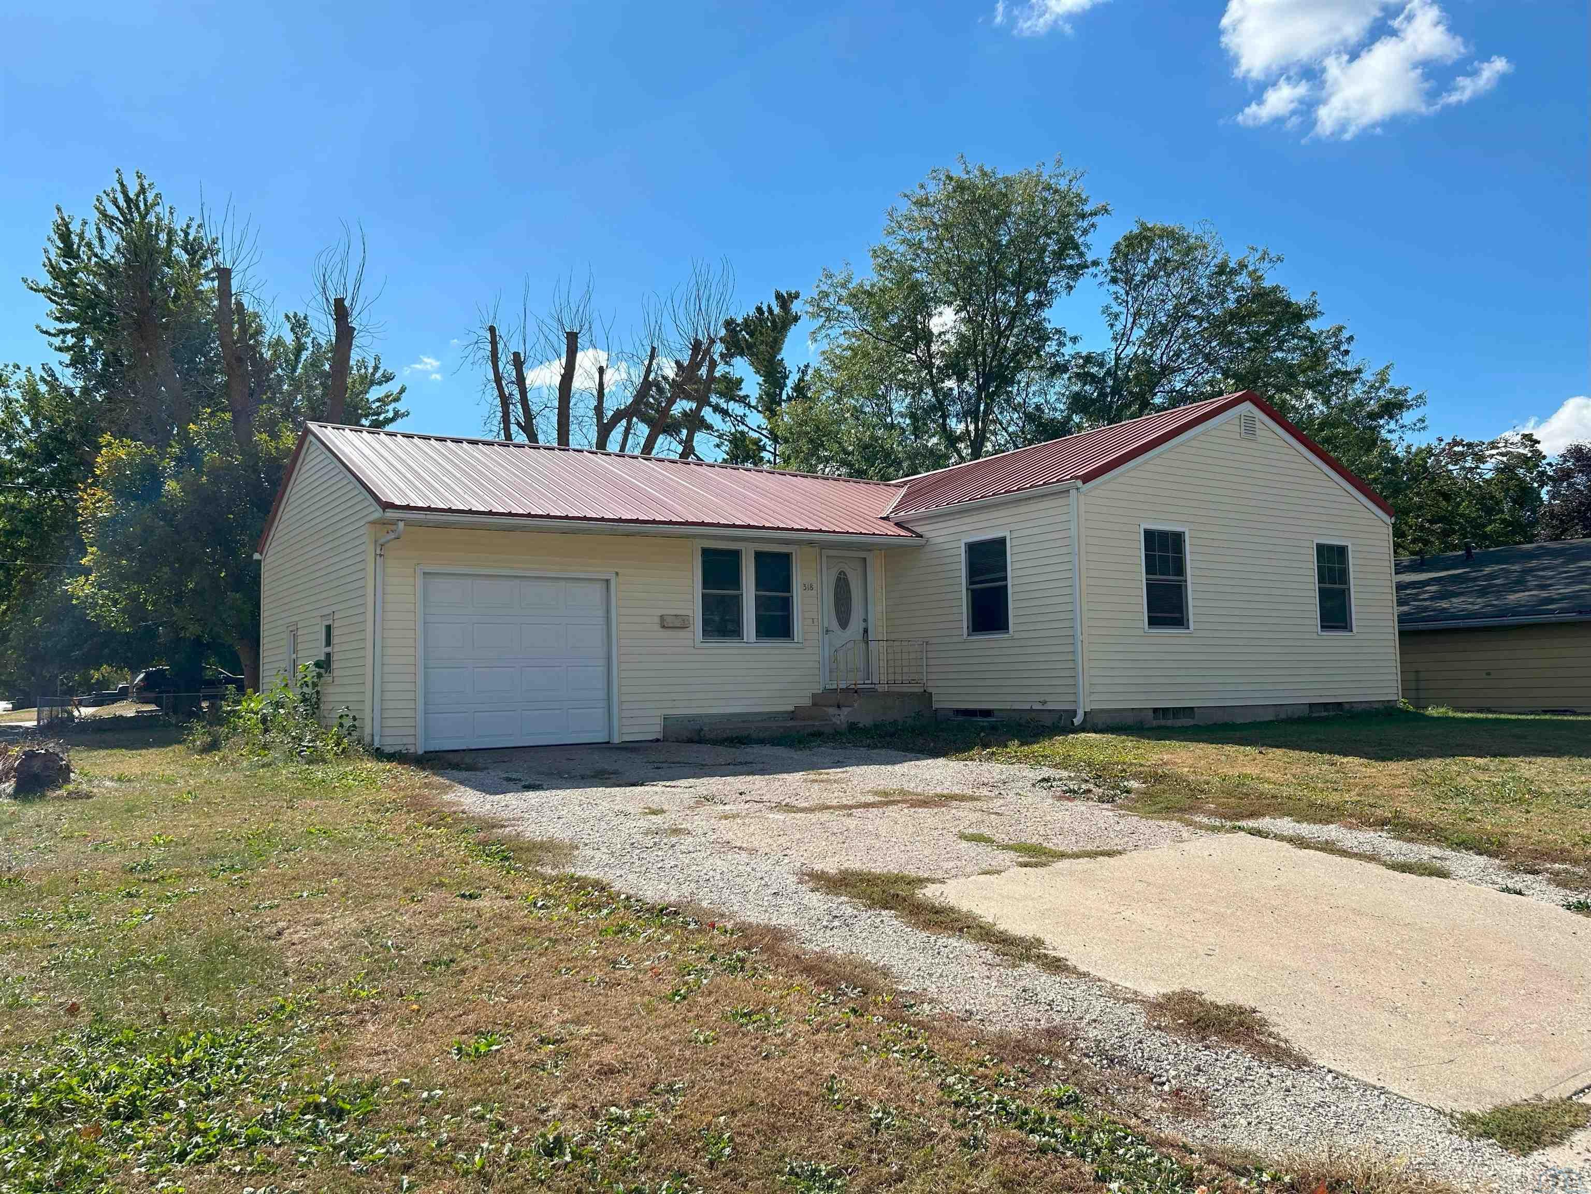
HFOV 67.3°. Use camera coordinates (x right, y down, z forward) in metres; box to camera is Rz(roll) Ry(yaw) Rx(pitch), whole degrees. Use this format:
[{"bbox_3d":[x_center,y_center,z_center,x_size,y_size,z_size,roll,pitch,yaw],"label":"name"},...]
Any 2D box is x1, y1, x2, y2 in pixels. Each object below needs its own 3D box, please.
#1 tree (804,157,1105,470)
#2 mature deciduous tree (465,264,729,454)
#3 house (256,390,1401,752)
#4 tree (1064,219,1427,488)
[{"bbox_3d":[4.267,-4.434,31.359,7.915,14.654,7.677,-1,-4,0],"label":"tree"},{"bbox_3d":[-4.560,-2.568,28.240,6.293,10.866,6.104,-1,-4,0],"label":"mature deciduous tree"},{"bbox_3d":[0.471,-0.302,18.568,14.698,4.728,10.283,2,-5,-35],"label":"house"},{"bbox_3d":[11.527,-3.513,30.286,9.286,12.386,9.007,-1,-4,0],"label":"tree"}]

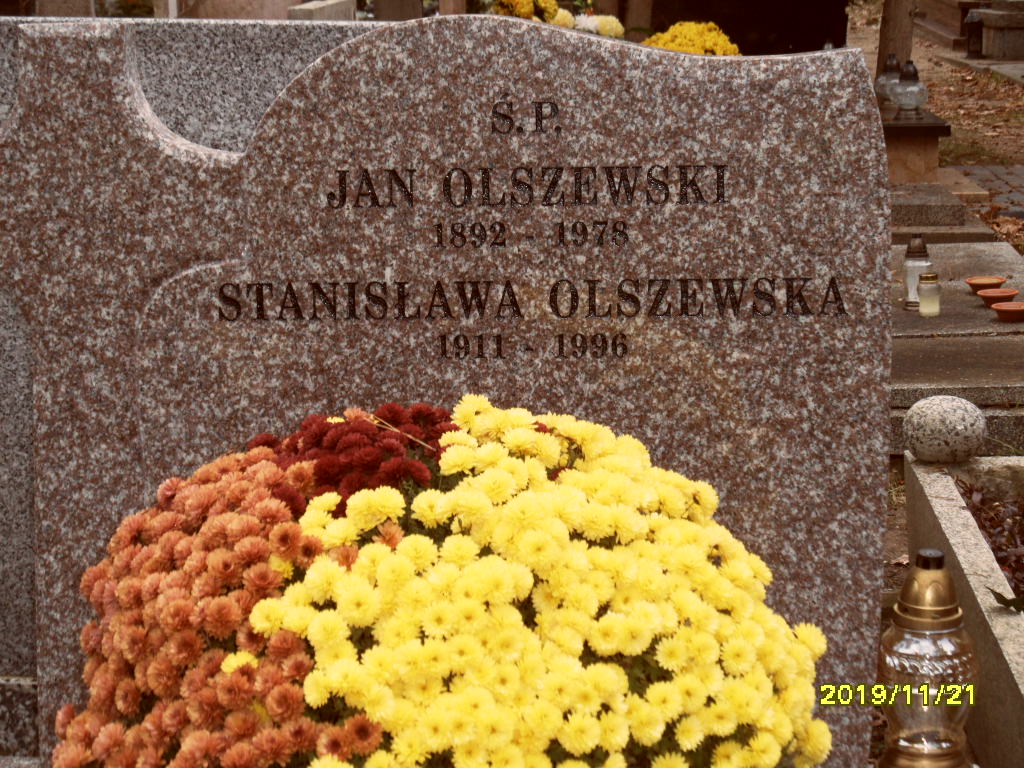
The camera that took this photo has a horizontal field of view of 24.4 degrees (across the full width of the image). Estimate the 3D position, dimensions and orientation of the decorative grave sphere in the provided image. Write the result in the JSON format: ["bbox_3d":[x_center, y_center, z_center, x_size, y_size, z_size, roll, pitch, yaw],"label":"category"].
[{"bbox_3d":[0.783,0.085,4.280,0.147,0.125,0.147,0,15,0],"label":"decorative grave sphere"}]

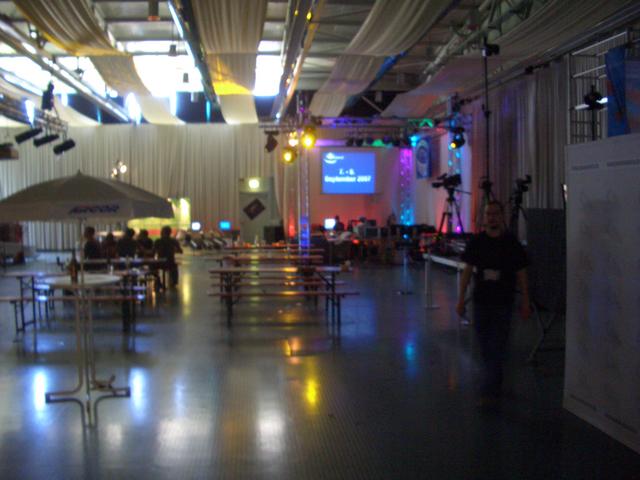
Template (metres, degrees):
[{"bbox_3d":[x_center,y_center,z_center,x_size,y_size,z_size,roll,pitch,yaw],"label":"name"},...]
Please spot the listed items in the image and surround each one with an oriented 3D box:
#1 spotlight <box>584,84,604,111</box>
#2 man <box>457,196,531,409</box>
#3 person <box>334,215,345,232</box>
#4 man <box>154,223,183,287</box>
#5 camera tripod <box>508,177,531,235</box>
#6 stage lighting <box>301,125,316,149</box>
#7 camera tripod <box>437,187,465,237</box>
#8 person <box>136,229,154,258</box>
[{"bbox_3d":[3.903,-2.026,9.200,0.290,0.370,0.330,-1,3,-18],"label":"spotlight"},{"bbox_3d":[1.507,0.573,5.620,0.640,1.790,0.420,0,3,5],"label":"man"},{"bbox_3d":[0.633,-0.131,21.000,0.500,1.300,0.700,0,3,3],"label":"person"},{"bbox_3d":[-3.137,0.387,13.400,0.560,1.320,0.750,0,3,-7],"label":"man"},{"bbox_3d":[2.822,0.086,9.200,0.850,1.900,0.850,-1,3,-18],"label":"camera tripod"},{"bbox_3d":[-0.338,-3.010,19.000,0.420,0.600,0.460,0,3,0],"label":"stage lighting"},{"bbox_3d":[2.803,-0.322,13.900,0.850,1.620,0.850,1,3,21],"label":"camera tripod"},{"bbox_3d":[-3.587,0.402,13.300,0.480,1.270,0.720,0,3,-7],"label":"person"}]

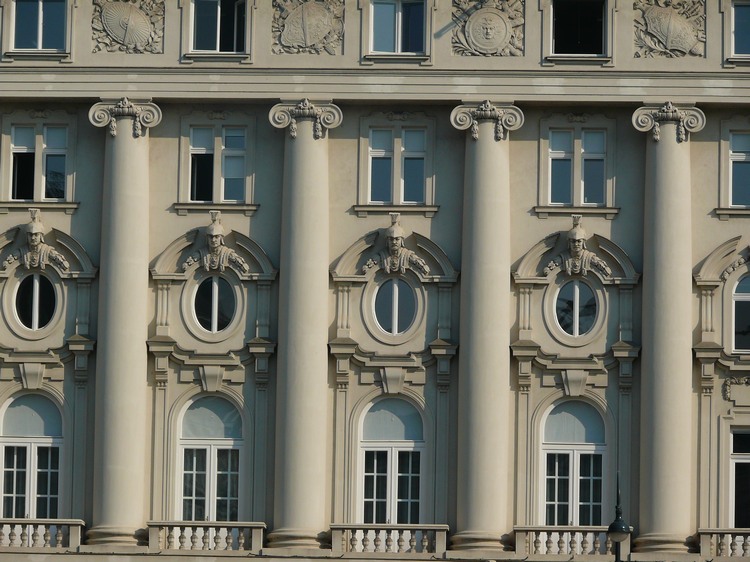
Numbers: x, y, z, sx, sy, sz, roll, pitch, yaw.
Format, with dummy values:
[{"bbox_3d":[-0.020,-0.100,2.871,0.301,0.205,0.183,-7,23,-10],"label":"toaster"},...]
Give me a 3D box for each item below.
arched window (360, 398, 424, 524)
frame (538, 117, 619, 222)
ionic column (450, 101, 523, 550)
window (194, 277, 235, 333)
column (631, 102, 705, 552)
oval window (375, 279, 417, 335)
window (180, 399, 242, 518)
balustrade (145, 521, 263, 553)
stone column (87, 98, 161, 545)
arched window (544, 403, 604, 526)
[{"bbox_3d":[0.422,4.611,101.521,1.482,3.566,0.280,1,-6,3],"label":"arched window"},{"bbox_3d":[4.864,-2.742,101.941,1.900,2.466,0.400,1,-6,3],"label":"frame"},{"bbox_3d":[2.941,1.203,113.728,1.956,12.143,1.151,1,-7,3],"label":"ionic column"},{"bbox_3d":[-3.881,0.568,102.145,0.943,1.351,0.200,1,-6,3],"label":"window"},{"bbox_3d":[7.809,1.267,113.481,1.975,12.143,1.151,1,-7,3],"label":"column"},{"bbox_3d":[0.495,0.615,101.906,0.993,1.347,0.200,1,-6,3],"label":"oval window"},{"bbox_3d":[-3.938,4.574,101.758,1.424,3.575,0.280,1,-6,3],"label":"window"},{"bbox_3d":[-4.492,6.854,112.982,3.203,0.828,0.368,1,-7,3],"label":"balustrade"},{"bbox_3d":[-6.850,1.114,114.221,1.960,12.115,1.151,1,-7,3],"label":"stone column"},{"bbox_3d":[5.374,5.216,113.776,1.749,4.033,0.172,1,-7,3],"label":"arched window"}]

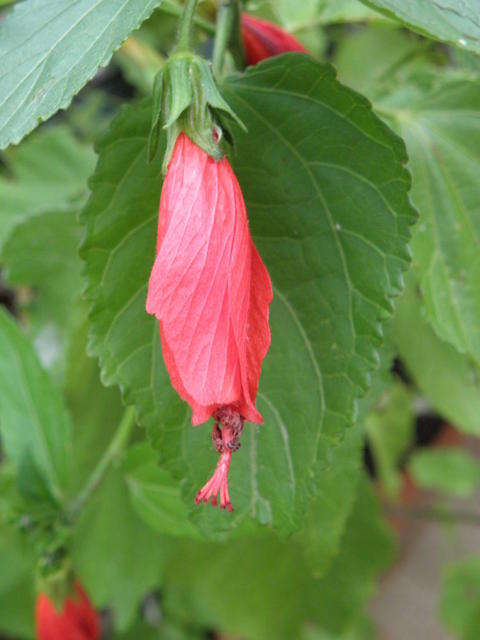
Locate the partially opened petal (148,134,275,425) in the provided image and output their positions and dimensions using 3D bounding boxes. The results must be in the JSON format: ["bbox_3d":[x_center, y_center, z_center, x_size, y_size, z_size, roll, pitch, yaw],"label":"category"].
[{"bbox_3d":[-0.007,-0.009,0.207,0.027,0.065,0.025,-6,7,0],"label":"partially opened petal"}]

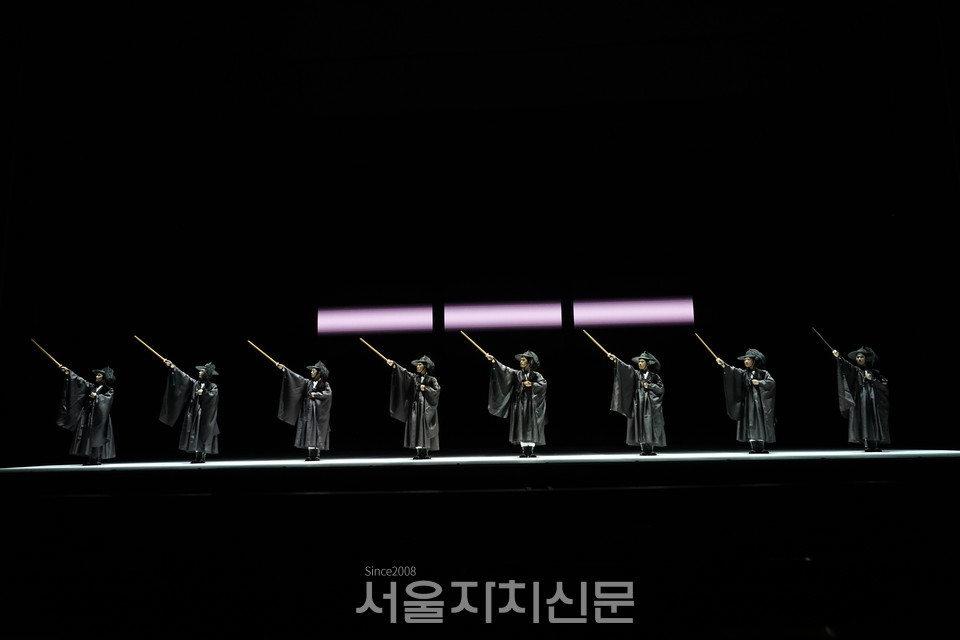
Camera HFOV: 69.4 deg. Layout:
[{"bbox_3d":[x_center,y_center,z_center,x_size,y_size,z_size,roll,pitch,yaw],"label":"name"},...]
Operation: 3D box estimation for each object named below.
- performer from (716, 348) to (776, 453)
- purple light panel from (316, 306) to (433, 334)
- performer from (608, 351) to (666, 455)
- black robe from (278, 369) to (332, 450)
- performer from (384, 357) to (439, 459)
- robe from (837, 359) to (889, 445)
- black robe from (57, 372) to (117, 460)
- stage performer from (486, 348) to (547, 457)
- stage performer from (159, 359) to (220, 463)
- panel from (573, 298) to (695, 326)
[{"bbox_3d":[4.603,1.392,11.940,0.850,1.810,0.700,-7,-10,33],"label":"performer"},{"bbox_3d":[-3.060,-0.009,20.214,3.392,0.752,0.120,-2,-8,4],"label":"purple light panel"},{"bbox_3d":[2.793,1.474,12.284,0.993,1.839,0.620,-5,-10,24],"label":"performer"},{"bbox_3d":[-3.192,1.630,12.671,0.943,1.489,0.580,-5,-10,20],"label":"black robe"},{"bbox_3d":[-1.191,1.572,12.543,0.929,1.866,0.620,-5,-10,22],"label":"performer"},{"bbox_3d":[6.539,1.376,11.828,0.800,1.452,0.620,-7,-10,33],"label":"robe"},{"bbox_3d":[-7.323,1.774,12.930,1.037,1.629,0.600,-4,-9,16],"label":"black robe"},{"bbox_3d":[0.666,1.497,12.423,1.024,1.910,0.620,-4,-9,18],"label":"stage performer"},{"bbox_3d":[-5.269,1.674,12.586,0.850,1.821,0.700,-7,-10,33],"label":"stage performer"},{"bbox_3d":[4.367,-0.221,19.728,3.375,0.746,0.120,-2,-8,4],"label":"panel"}]

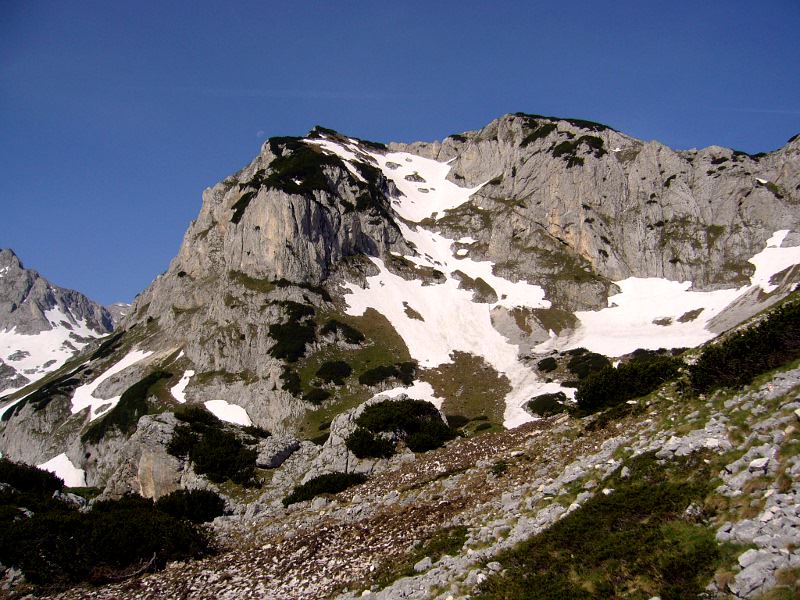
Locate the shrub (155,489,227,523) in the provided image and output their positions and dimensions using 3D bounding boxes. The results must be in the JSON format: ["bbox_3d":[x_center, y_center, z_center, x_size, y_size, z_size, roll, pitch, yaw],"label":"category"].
[{"bbox_3d":[-5.827,5.730,22.500,2.000,0.900,1.500,0,-4,0],"label":"shrub"}]

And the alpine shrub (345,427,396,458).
[{"bbox_3d":[-1.131,5.461,31.000,2.000,1.150,1.500,0,-4,0],"label":"alpine shrub"}]

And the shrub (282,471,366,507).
[{"bbox_3d":[-2.380,5.974,25.500,2.600,0.950,1.400,0,-4,0],"label":"shrub"}]

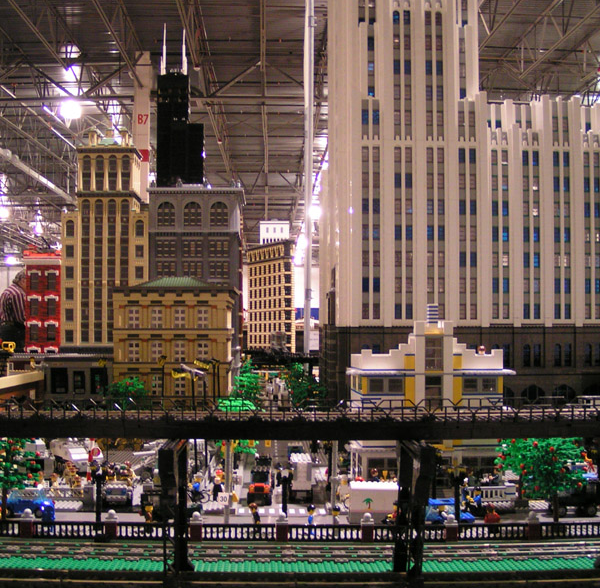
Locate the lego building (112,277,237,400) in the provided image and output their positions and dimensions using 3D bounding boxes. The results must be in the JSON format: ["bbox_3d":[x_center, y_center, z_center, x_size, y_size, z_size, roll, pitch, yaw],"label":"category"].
[{"bbox_3d":[-0.348,0.165,2.575,0.332,0.425,0.340,0,-3,-1],"label":"lego building"}]

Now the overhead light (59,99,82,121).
[{"bbox_3d":[-4.500,-3.604,17.220,0.460,0.440,0.460,0,-3,-1],"label":"overhead light"}]

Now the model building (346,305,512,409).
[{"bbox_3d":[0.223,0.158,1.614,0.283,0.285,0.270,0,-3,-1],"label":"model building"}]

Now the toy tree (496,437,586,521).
[{"bbox_3d":[0.343,0.265,1.258,0.125,0.145,0.115,0,-3,-1],"label":"toy tree"}]

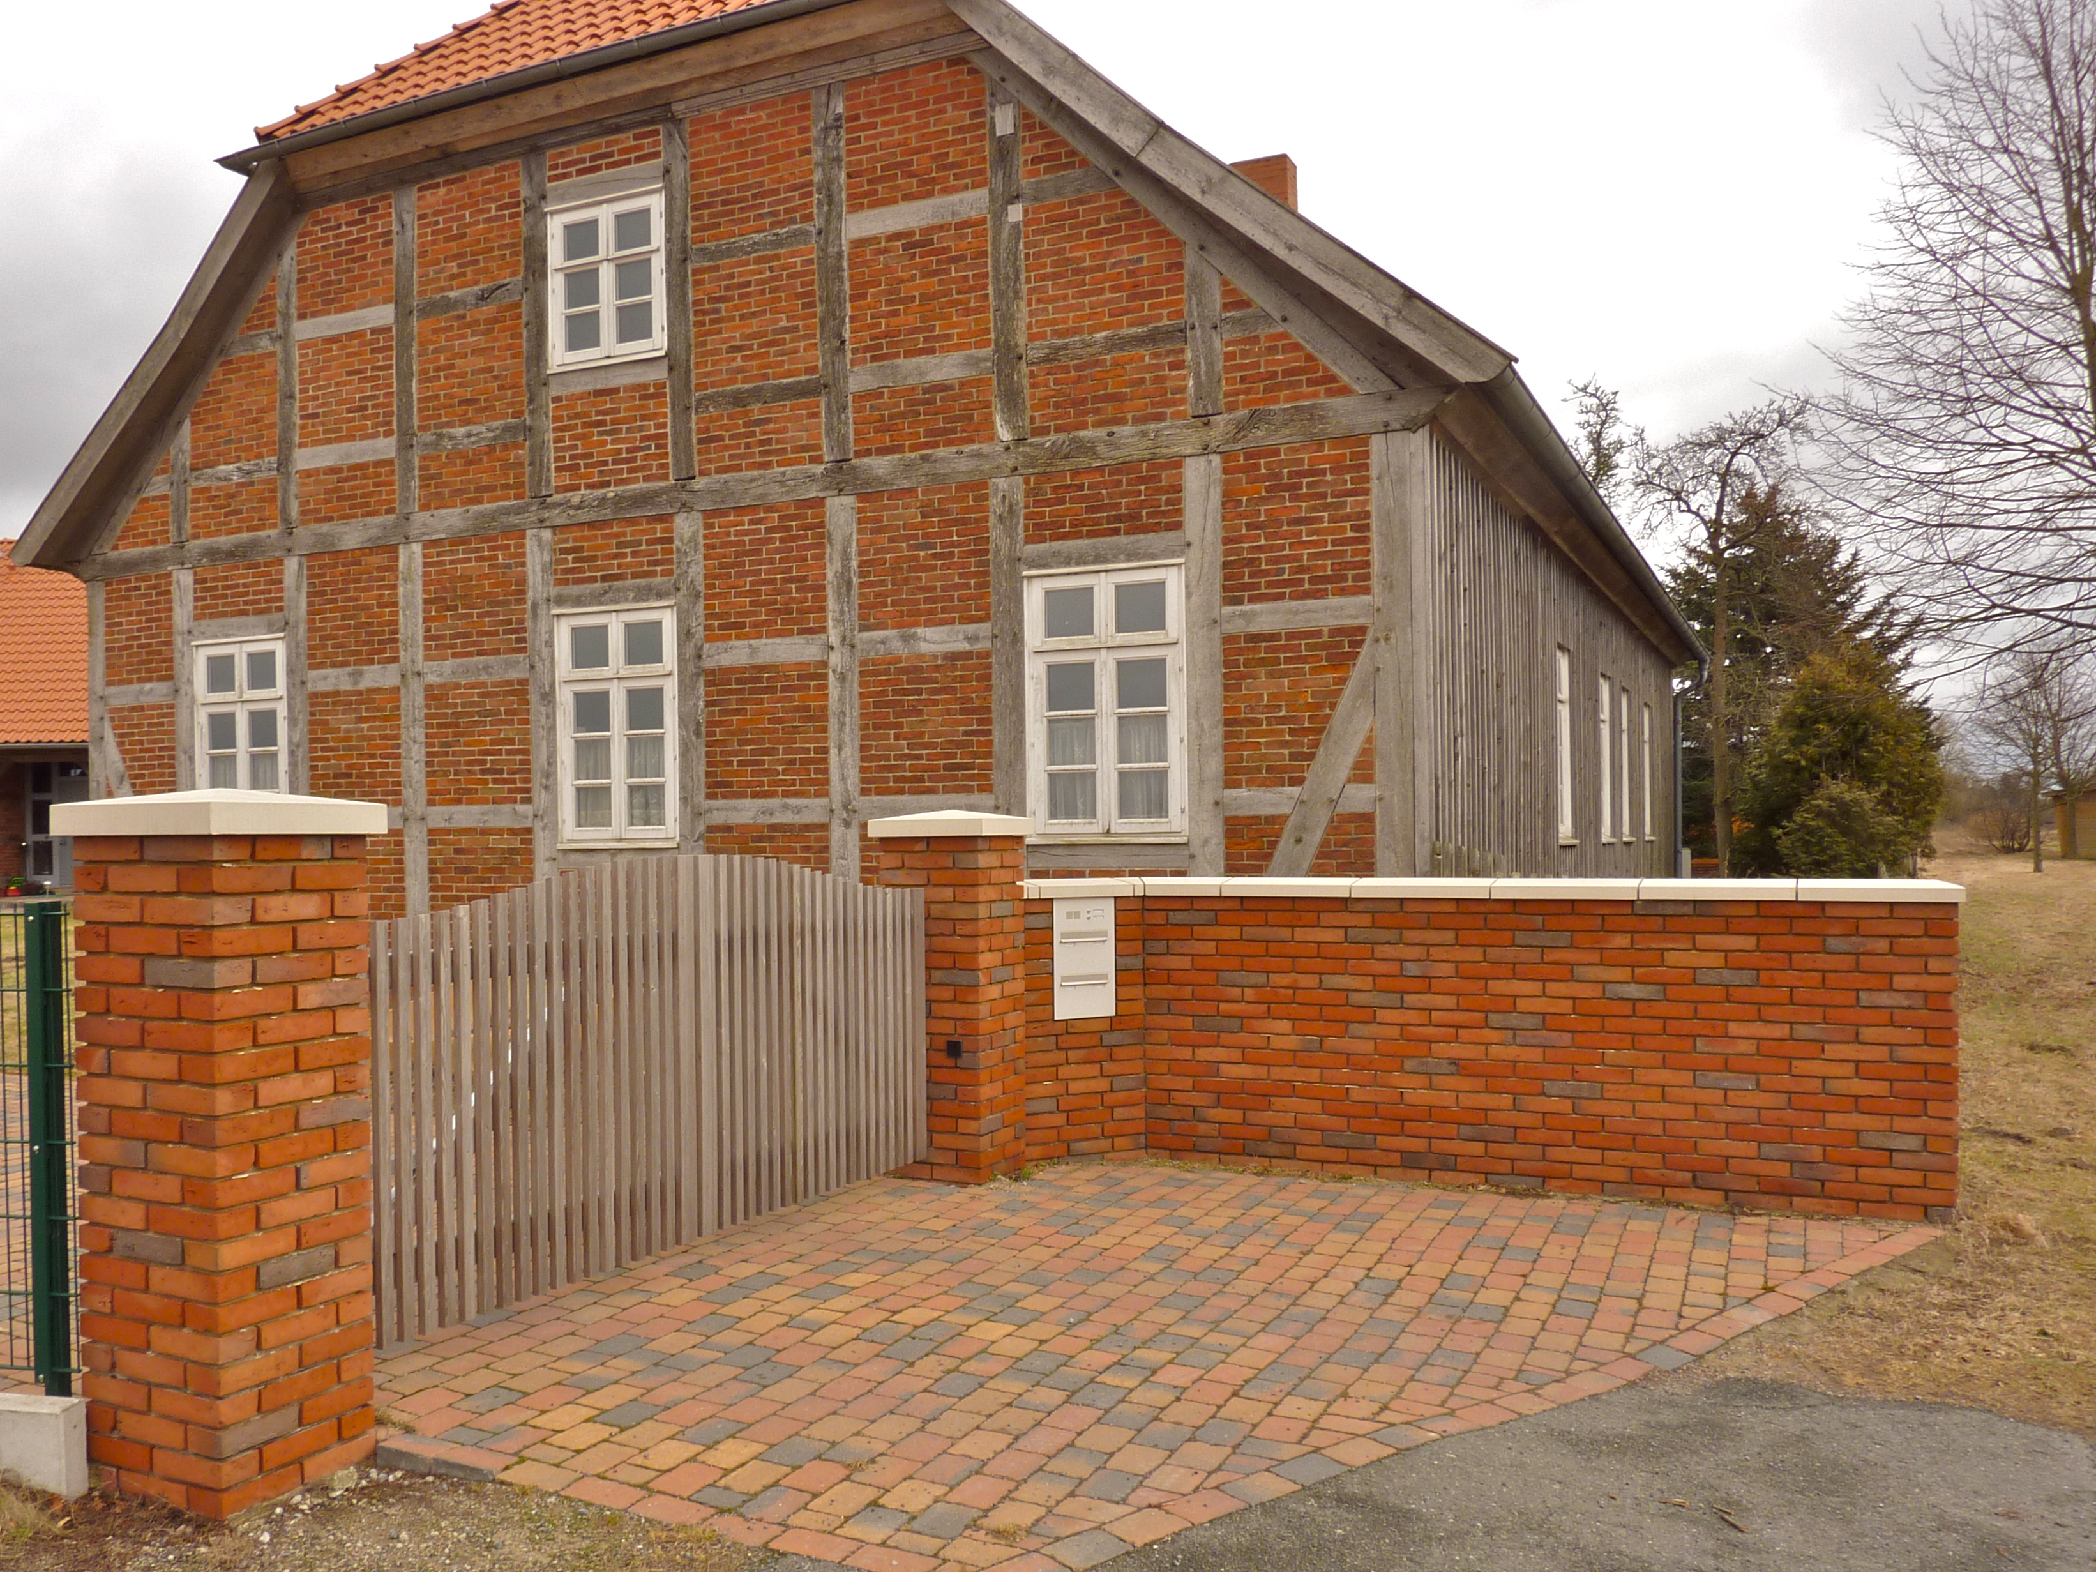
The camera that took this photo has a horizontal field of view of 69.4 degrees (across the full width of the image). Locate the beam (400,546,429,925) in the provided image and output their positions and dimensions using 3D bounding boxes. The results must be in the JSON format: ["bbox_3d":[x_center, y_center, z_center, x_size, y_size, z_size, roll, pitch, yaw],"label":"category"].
[{"bbox_3d":[-4.984,-0.304,12.100,0.264,3.266,0.200,-1,-1,26],"label":"beam"}]

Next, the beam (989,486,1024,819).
[{"bbox_3d":[-0.202,-0.376,9.769,0.242,3.208,0.200,-1,-1,26],"label":"beam"}]

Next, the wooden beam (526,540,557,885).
[{"bbox_3d":[-3.742,-0.432,11.355,0.245,2.963,0.180,-1,-2,23],"label":"wooden beam"}]

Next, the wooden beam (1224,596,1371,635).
[{"bbox_3d":[1.485,-1.000,8.944,0.904,0.163,0.180,-1,-1,26],"label":"wooden beam"}]

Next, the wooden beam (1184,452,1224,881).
[{"bbox_3d":[0.996,-0.407,9.185,0.240,3.181,0.200,-1,-1,26],"label":"wooden beam"}]

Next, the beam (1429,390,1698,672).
[{"bbox_3d":[5.920,-2.064,15.647,0.300,0.240,15.495,-1,-1,27],"label":"beam"}]

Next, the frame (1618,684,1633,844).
[{"bbox_3d":[6.442,-0.246,16.954,0.120,1.751,1.100,-1,-1,27],"label":"frame"}]

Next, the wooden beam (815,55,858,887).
[{"bbox_3d":[-1.401,-1.920,10.384,0.245,5.817,0.180,-1,-2,23],"label":"wooden beam"}]

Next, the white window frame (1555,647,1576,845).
[{"bbox_3d":[4.531,-0.348,13.344,0.120,1.745,1.080,-2,-2,26],"label":"white window frame"}]

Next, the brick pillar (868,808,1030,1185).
[{"bbox_3d":[-0.466,0.995,7.391,0.590,1.744,0.590,-1,-2,22],"label":"brick pillar"}]

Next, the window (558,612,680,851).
[{"bbox_3d":[-3.125,-0.423,11.036,1.054,1.727,0.120,-1,-2,23],"label":"window"}]

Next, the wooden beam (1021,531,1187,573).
[{"bbox_3d":[0.378,-1.474,9.612,1.065,0.165,0.180,-1,-2,23],"label":"wooden beam"}]

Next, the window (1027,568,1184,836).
[{"bbox_3d":[0.364,-0.512,9.542,1.078,1.724,0.120,-1,-2,23],"label":"window"}]

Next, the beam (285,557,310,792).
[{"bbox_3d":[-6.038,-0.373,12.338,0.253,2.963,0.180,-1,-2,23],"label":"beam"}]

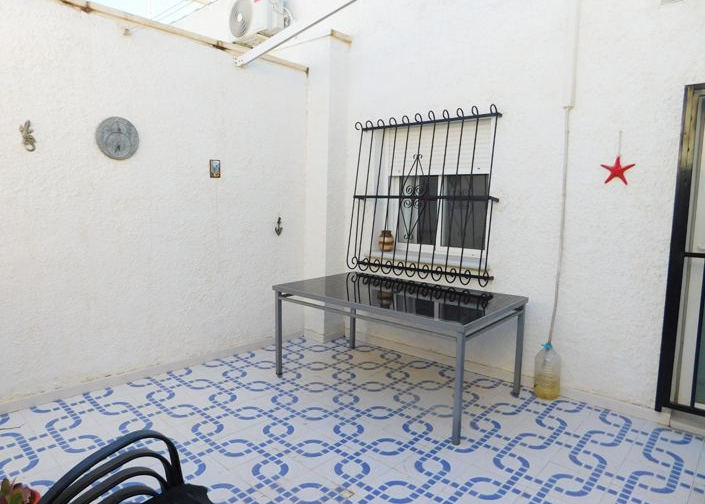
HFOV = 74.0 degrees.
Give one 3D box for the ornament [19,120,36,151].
[{"bbox_3d":[-2.089,-0.743,3.014,0.030,0.198,0.091,7,9,43],"label":"ornament"}]

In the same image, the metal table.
[{"bbox_3d":[0.323,0.678,3.627,1.681,0.742,1.002,6,9,40],"label":"metal table"}]

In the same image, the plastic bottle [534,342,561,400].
[{"bbox_3d":[1.428,0.870,3.423,0.185,0.405,0.185,7,9,43],"label":"plastic bottle"}]

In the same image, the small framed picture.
[{"bbox_3d":[-1.174,-0.709,4.004,0.017,0.156,0.096,7,9,43],"label":"small framed picture"}]

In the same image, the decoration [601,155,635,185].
[{"bbox_3d":[1.747,-0.543,3.081,0.202,0.195,0.030,7,9,43],"label":"decoration"}]

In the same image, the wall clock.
[{"bbox_3d":[-1.710,-0.826,3.408,0.030,0.309,0.309,7,9,43],"label":"wall clock"}]

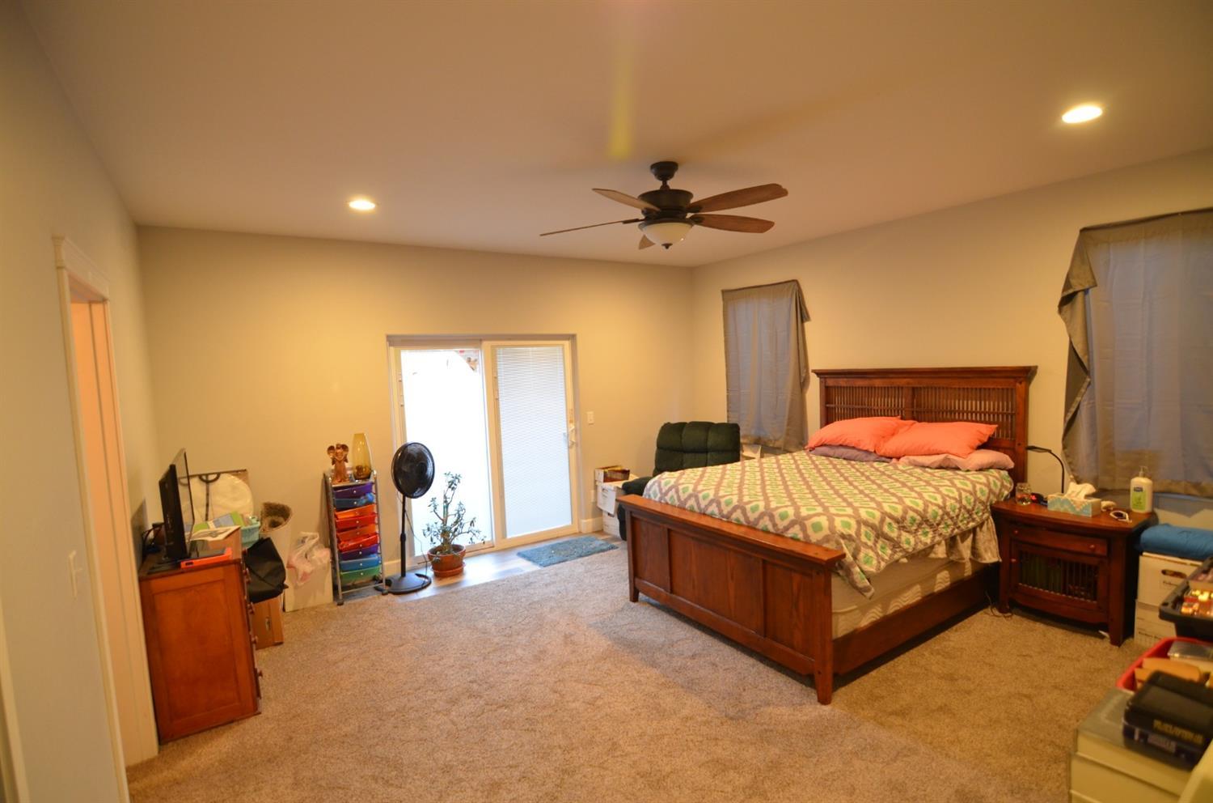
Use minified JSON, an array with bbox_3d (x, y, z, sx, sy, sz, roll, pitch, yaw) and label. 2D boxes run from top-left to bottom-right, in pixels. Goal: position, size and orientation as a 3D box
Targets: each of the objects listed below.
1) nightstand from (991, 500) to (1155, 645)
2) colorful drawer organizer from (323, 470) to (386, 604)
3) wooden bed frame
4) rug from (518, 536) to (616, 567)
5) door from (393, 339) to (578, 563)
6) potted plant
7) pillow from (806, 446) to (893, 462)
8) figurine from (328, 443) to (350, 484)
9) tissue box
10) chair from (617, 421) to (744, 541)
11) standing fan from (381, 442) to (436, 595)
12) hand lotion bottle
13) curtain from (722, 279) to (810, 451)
[{"bbox_3d":[2.998,1.042,3.481,0.460,0.670,0.700,-5,5,-37],"label":"nightstand"},{"bbox_3d":[-2.007,1.049,4.297,0.340,0.970,0.360,-5,4,-32],"label":"colorful drawer organizer"},{"bbox_3d":[1.569,0.612,3.842,2.225,1.600,1.710,-5,5,-33],"label":"wooden bed frame"},{"bbox_3d":[-0.351,1.374,4.976,0.785,0.015,0.445,-5,5,-31],"label":"rug"},{"bbox_3d":[-1.056,0.418,5.105,1.700,1.990,0.120,-5,4,-32],"label":"door"},{"bbox_3d":[-1.351,1.052,4.667,0.480,0.860,0.420,-5,4,-32],"label":"potted plant"},{"bbox_3d":[2.000,0.399,4.511,0.450,0.160,0.700,-5,5,-35],"label":"pillow"},{"bbox_3d":[-2.042,0.477,4.097,0.160,0.300,0.110,-5,5,-30],"label":"figurine"},{"bbox_3d":[2.819,0.622,3.243,0.126,0.084,0.210,-6,6,-36],"label":"tissue box"},{"bbox_3d":[0.785,0.773,5.330,0.980,1.060,0.930,0,5,26],"label":"chair"},{"bbox_3d":[-1.642,0.902,4.335,0.420,1.170,0.450,0,5,28],"label":"standing fan"},{"bbox_3d":[3.158,0.515,3.166,0.060,0.280,0.085,-5,5,-29],"label":"hand lotion bottle"},{"bbox_3d":[1.593,-0.355,5.409,0.100,1.640,0.970,-6,5,-39],"label":"curtain"}]

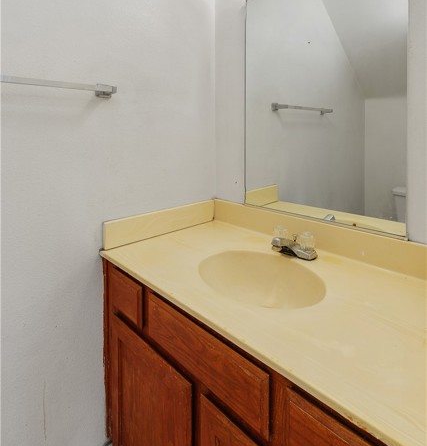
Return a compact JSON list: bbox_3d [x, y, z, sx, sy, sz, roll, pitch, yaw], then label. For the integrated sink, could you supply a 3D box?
[{"bbox_3d":[0.136,0.225,0.900,0.406,0.140,0.314,16,24,40],"label":"integrated sink"}]

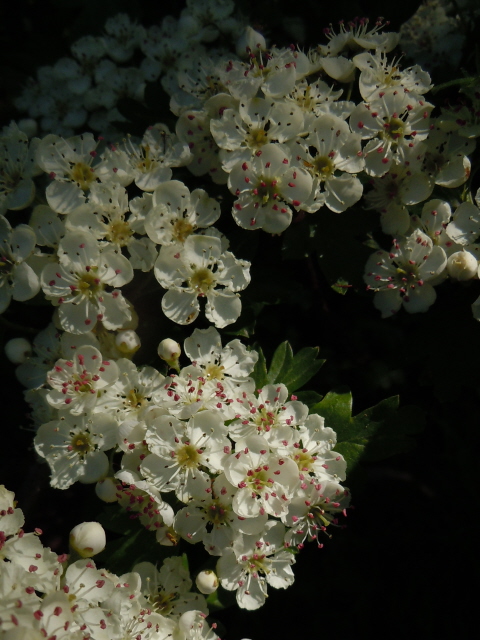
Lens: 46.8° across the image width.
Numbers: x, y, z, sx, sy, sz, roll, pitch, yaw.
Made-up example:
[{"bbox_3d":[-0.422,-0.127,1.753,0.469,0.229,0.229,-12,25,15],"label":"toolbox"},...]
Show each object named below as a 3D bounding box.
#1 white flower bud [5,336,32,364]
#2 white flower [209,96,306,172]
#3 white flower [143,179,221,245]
[{"bbox_3d":[-0.053,0.007,0.132,0.006,0.006,0.006,0,18,0],"label":"white flower bud"},{"bbox_3d":[0.004,-0.039,0.119,0.019,0.017,0.008,0,-21,0],"label":"white flower"},{"bbox_3d":[-0.013,-0.022,0.121,0.016,0.016,0.008,0,-15,0],"label":"white flower"}]

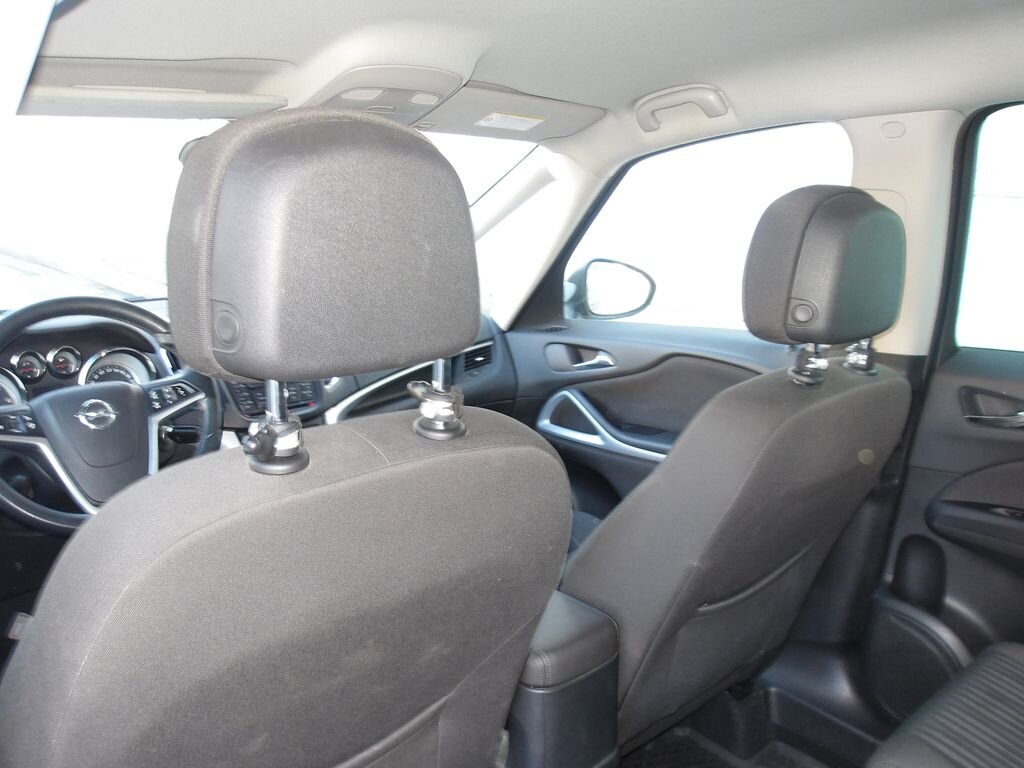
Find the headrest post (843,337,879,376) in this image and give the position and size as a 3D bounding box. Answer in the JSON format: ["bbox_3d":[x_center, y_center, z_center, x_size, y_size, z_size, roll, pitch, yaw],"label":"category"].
[{"bbox_3d":[0.497,-0.044,1.136,0.048,0.054,0.048,-8,19,-42],"label":"headrest post"}]

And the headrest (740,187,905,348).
[{"bbox_3d":[0.424,-0.161,1.080,0.261,0.209,0.129,-8,19,-42],"label":"headrest"}]

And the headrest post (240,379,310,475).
[{"bbox_3d":[-0.183,0.031,0.619,0.048,0.072,0.048,-8,14,-42],"label":"headrest post"}]

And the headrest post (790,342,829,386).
[{"bbox_3d":[0.382,-0.027,1.030,0.048,0.054,0.048,-8,19,-42],"label":"headrest post"}]

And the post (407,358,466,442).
[{"bbox_3d":[-0.067,0.014,0.725,0.048,0.072,0.048,1,10,0],"label":"post"}]

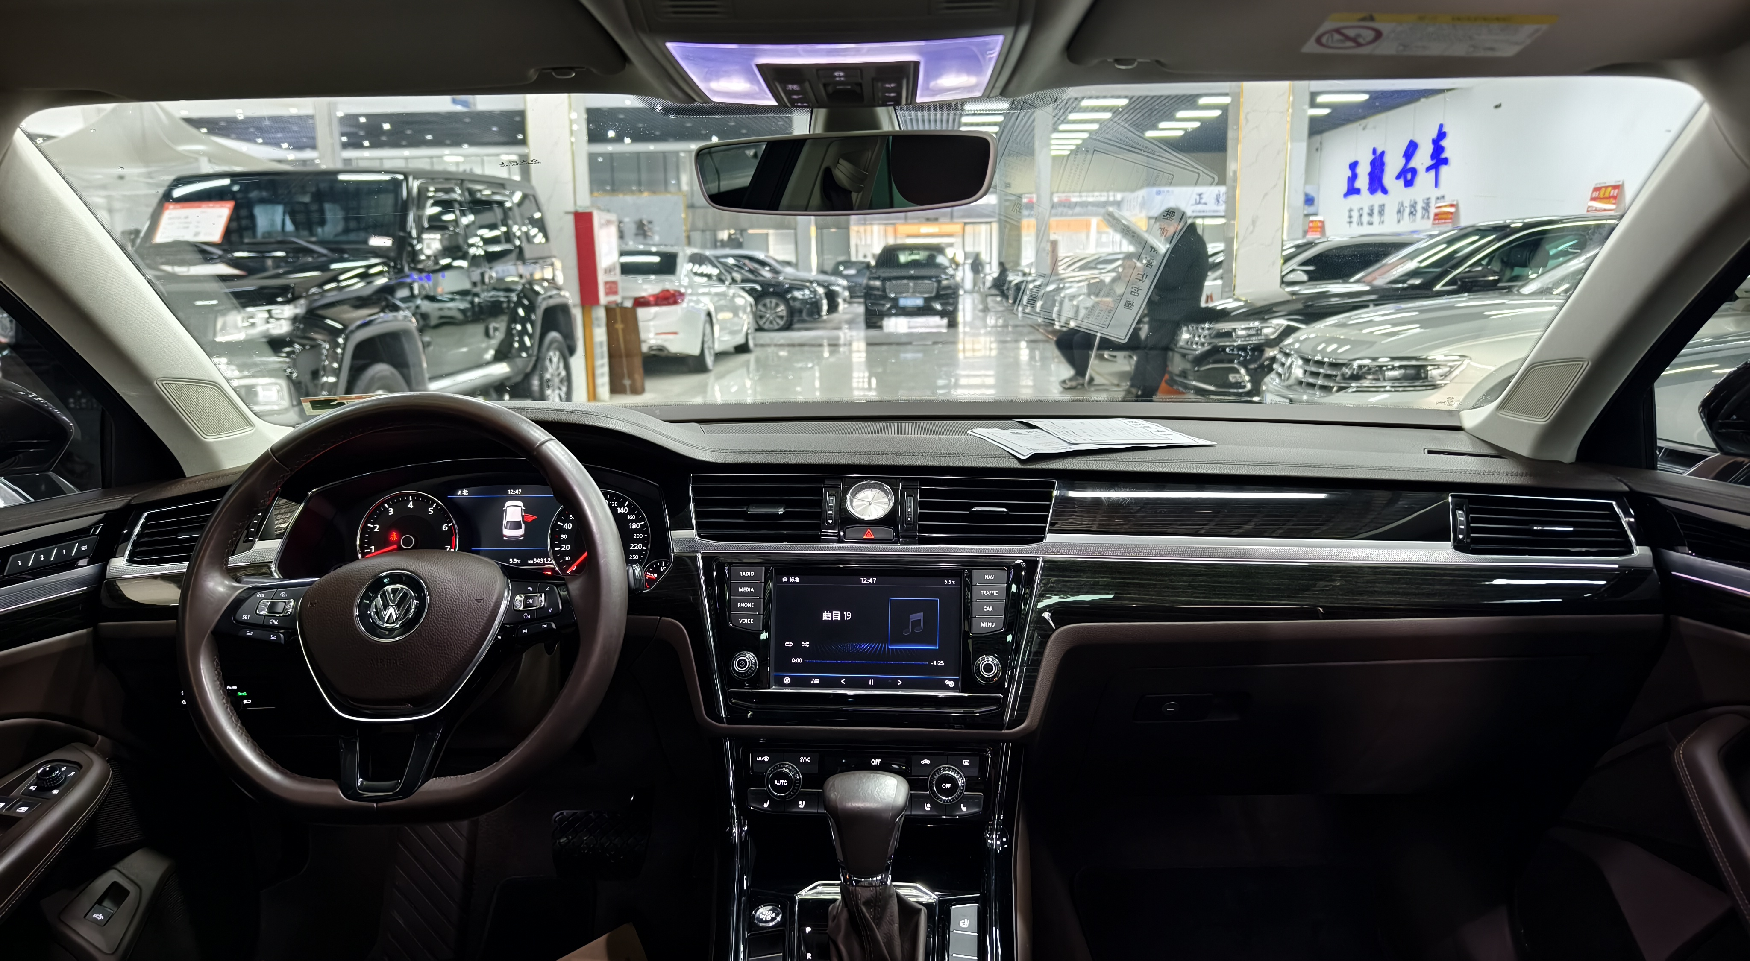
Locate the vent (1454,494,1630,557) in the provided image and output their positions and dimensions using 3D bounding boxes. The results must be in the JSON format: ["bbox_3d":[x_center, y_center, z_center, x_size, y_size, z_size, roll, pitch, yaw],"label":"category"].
[{"bbox_3d":[0.620,0.042,1.080,0.158,0.058,0.040,0,-2,9],"label":"vent"}]

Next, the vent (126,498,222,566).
[{"bbox_3d":[-0.611,0.045,1.055,0.120,0.060,0.040,0,-2,-18],"label":"vent"}]

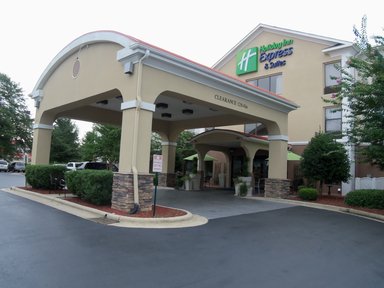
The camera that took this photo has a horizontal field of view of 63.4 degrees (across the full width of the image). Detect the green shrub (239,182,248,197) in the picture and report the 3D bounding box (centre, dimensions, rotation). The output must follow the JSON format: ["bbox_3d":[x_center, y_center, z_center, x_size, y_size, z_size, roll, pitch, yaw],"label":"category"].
[{"bbox_3d":[2.655,2.357,15.950,0.520,0.720,0.504,2,-6,10],"label":"green shrub"}]

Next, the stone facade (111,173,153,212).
[{"bbox_3d":[-1.847,1.483,9.731,0.907,1.115,0.907,8,-8,-43],"label":"stone facade"}]

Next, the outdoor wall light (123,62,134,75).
[{"bbox_3d":[-1.982,-2.417,9.879,0.150,0.310,0.280,8,-8,-43],"label":"outdoor wall light"}]

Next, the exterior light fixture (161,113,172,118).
[{"bbox_3d":[-1.535,-1.718,18.918,0.400,0.200,0.400,8,-8,-44],"label":"exterior light fixture"}]

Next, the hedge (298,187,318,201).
[{"bbox_3d":[5.908,2.515,15.750,0.980,0.700,0.951,1,-6,21],"label":"hedge"}]

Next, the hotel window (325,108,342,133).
[{"bbox_3d":[8.853,-1.547,19.493,0.120,1.576,1.127,8,-8,-44],"label":"hotel window"}]

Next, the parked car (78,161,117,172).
[{"bbox_3d":[-8.519,2.515,28.000,4.700,1.750,1.900,8,-8,-43],"label":"parked car"}]

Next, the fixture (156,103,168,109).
[{"bbox_3d":[-1.556,-2.009,16.378,0.450,0.200,0.450,8,-8,-43],"label":"fixture"}]

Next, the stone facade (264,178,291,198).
[{"bbox_3d":[4.307,2.263,15.671,0.904,0.955,0.904,8,-8,-44],"label":"stone facade"}]

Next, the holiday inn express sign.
[{"bbox_3d":[5.432,-6.466,23.487,0.220,1.905,4.899,8,-8,-44],"label":"holiday inn express sign"}]

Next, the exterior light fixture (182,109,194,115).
[{"bbox_3d":[-0.198,-1.818,17.591,0.450,0.200,0.450,8,-8,-43],"label":"exterior light fixture"}]

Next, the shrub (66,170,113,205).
[{"bbox_3d":[-3.376,1.591,11.338,1.058,1.115,3.308,8,-8,-43],"label":"shrub"}]

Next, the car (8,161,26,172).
[{"bbox_3d":[-28.043,3.719,50.000,1.850,1.650,4.600,8,-8,-43],"label":"car"}]

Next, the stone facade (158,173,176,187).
[{"bbox_3d":[-1.708,2.538,21.855,0.904,0.910,0.904,8,-8,-44],"label":"stone facade"}]

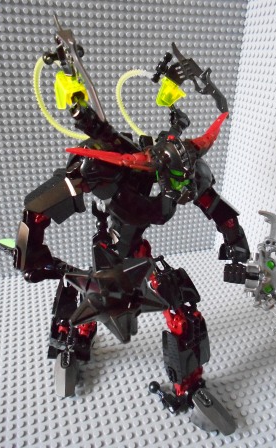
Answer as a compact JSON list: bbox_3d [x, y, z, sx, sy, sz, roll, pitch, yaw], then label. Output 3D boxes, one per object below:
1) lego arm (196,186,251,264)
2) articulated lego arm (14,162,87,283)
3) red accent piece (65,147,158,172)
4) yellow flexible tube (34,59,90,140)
[{"bbox_3d":[0.067,0.002,0.267,0.034,0.054,0.047,-9,28,-23],"label":"lego arm"},{"bbox_3d":[-0.062,0.001,0.240,0.055,0.079,0.047,-9,28,-23],"label":"articulated lego arm"},{"bbox_3d":[-0.017,-0.044,0.229,0.063,0.015,0.013,2,25,0],"label":"red accent piece"},{"bbox_3d":[-0.059,-0.100,0.269,0.047,0.060,0.035,2,25,0],"label":"yellow flexible tube"}]

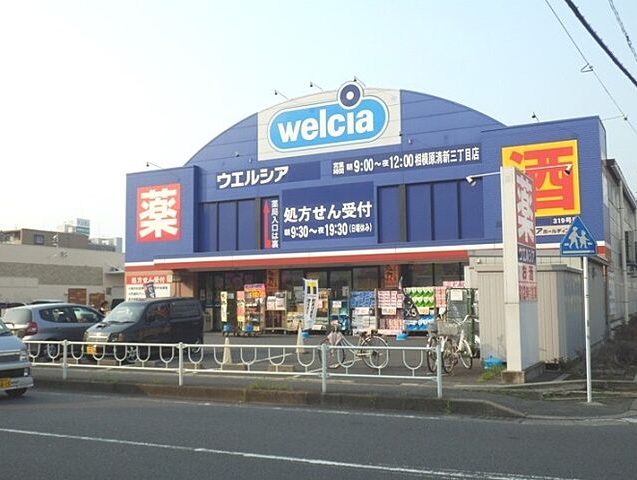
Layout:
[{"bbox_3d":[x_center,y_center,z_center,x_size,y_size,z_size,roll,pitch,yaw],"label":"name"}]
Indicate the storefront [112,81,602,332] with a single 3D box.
[{"bbox_3d":[0.457,-1.182,33.586,22.000,10.200,3.000,-3,-5,30],"label":"storefront"}]

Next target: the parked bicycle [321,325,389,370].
[{"bbox_3d":[0.766,2.292,17.727,1.770,1.000,0.570,-3,-5,32],"label":"parked bicycle"}]

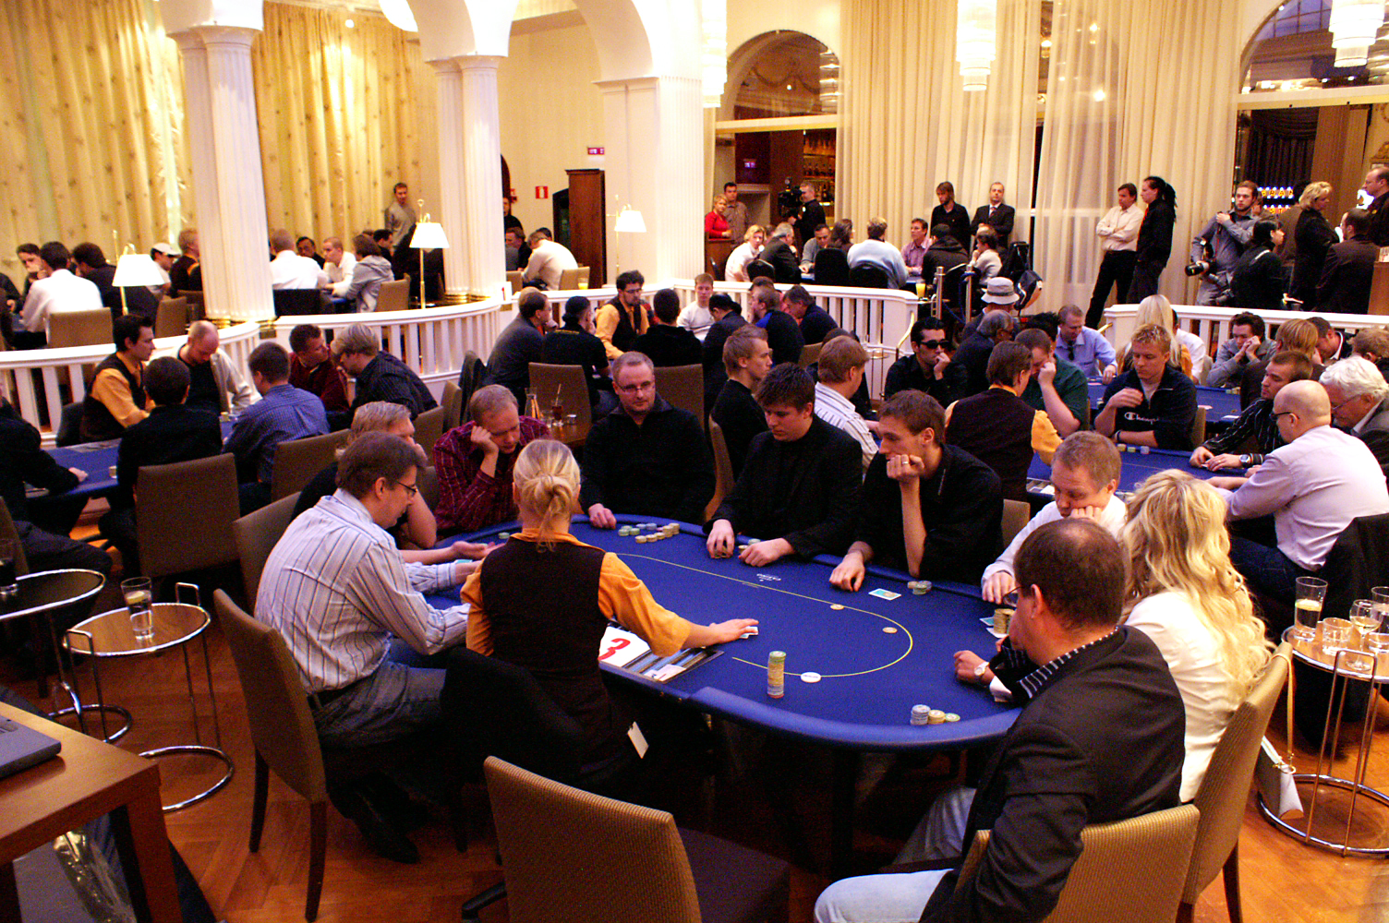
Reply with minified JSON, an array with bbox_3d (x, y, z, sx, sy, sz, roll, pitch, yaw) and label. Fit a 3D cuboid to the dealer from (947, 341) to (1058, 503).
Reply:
[{"bbox_3d":[1.336,0.140,4.660,0.580,1.360,0.680,6,15,24],"label":"dealer"}]

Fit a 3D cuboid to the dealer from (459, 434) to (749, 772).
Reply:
[{"bbox_3d":[-0.235,0.600,2.772,0.670,1.350,0.660,5,14,21],"label":"dealer"}]

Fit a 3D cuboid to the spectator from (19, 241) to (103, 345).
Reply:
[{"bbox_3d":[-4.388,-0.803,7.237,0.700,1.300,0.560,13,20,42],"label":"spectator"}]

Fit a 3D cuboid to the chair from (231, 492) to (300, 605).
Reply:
[{"bbox_3d":[-1.305,0.598,3.910,0.560,0.870,0.450,3,14,16],"label":"chair"}]

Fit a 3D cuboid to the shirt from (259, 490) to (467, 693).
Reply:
[{"bbox_3d":[-0.886,0.352,3.054,0.560,0.580,0.500,-11,17,-36],"label":"shirt"}]

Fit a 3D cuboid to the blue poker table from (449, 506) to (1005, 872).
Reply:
[{"bbox_3d":[0.046,0.785,3.242,2.220,0.780,1.130,10,17,37],"label":"blue poker table"}]

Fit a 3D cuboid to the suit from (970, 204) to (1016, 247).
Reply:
[{"bbox_3d":[3.520,-2.628,12.234,0.520,0.780,0.340,3,14,14],"label":"suit"}]

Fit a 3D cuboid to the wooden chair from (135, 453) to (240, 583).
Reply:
[{"bbox_3d":[-2.413,0.365,4.936,0.450,0.870,0.560,-10,17,-36],"label":"wooden chair"}]

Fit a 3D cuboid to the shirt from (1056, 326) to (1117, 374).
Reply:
[{"bbox_3d":[2.868,-0.735,7.638,0.520,0.620,0.420,4,15,17],"label":"shirt"}]

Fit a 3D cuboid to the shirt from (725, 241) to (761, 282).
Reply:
[{"bbox_3d":[0.497,-1.948,10.744,0.430,0.560,0.430,2,14,11],"label":"shirt"}]

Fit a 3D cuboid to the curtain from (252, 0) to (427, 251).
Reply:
[{"bbox_3d":[-3.935,-2.960,11.105,0.200,3.600,2.100,12,18,42],"label":"curtain"}]

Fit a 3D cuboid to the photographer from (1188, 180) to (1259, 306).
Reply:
[{"bbox_3d":[4.686,-1.606,9.186,0.640,1.770,0.480,7,15,29],"label":"photographer"}]

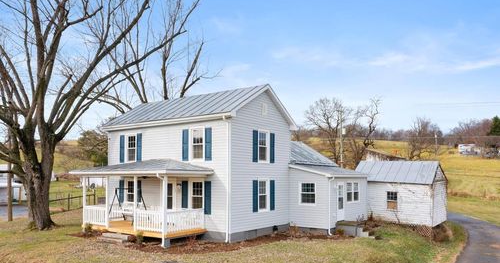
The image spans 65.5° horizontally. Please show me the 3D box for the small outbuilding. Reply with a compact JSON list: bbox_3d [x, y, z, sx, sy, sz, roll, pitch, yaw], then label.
[{"bbox_3d":[9.498,3.780,24.791,5.060,3.640,4.440,-4,-7,36],"label":"small outbuilding"}]

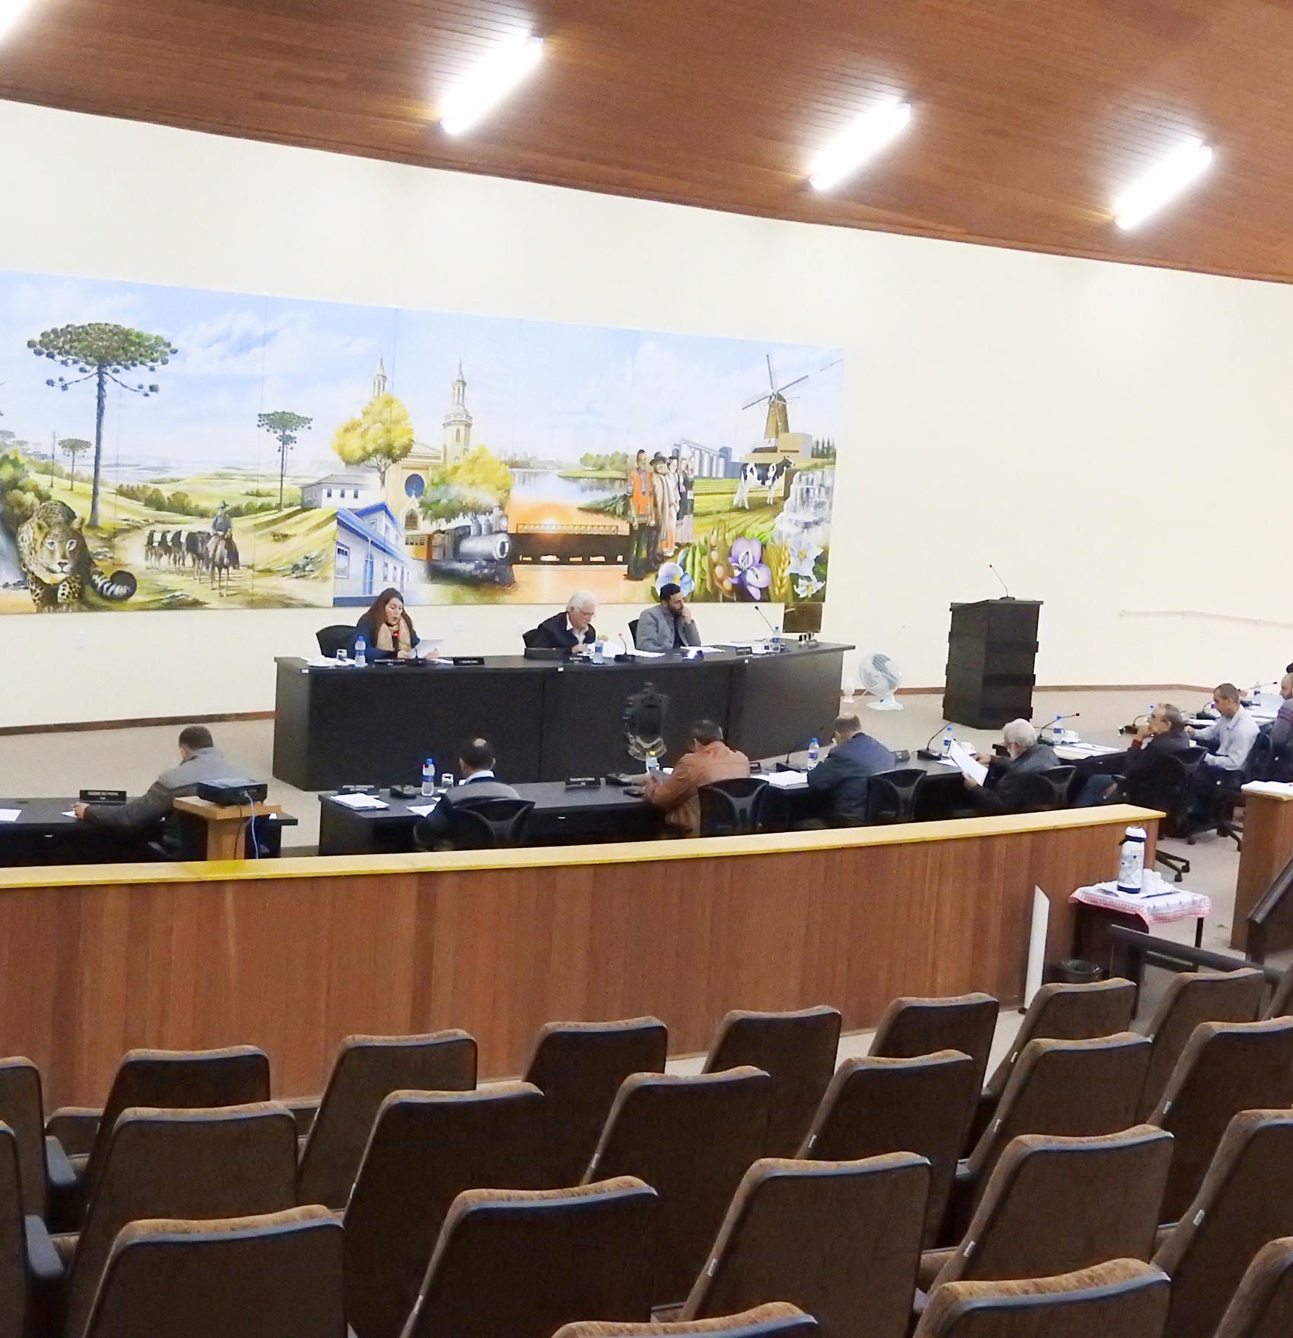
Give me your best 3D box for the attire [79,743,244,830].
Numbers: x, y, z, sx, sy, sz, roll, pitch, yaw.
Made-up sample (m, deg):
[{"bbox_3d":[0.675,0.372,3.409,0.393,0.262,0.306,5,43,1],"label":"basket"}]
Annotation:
[{"bbox_3d":[-2.206,0.689,10.648,0.720,0.620,0.550,0,7,-27],"label":"attire"}]

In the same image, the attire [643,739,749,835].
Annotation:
[{"bbox_3d":[0.283,0.692,12.140,0.550,0.660,0.550,0,7,-30],"label":"attire"}]

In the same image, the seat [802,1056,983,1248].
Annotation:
[{"bbox_3d":[0.472,1.357,5.882,0.560,0.930,0.620,0,7,-28],"label":"seat"}]

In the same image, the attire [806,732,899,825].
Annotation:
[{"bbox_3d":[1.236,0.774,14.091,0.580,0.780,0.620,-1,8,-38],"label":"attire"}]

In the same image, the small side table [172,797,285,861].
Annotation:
[{"bbox_3d":[-2.005,1.124,10.988,0.420,1.000,0.420,10,9,44],"label":"small side table"}]

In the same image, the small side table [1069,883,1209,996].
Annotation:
[{"bbox_3d":[2.385,1.388,11.271,0.500,0.620,0.570,9,8,40],"label":"small side table"}]

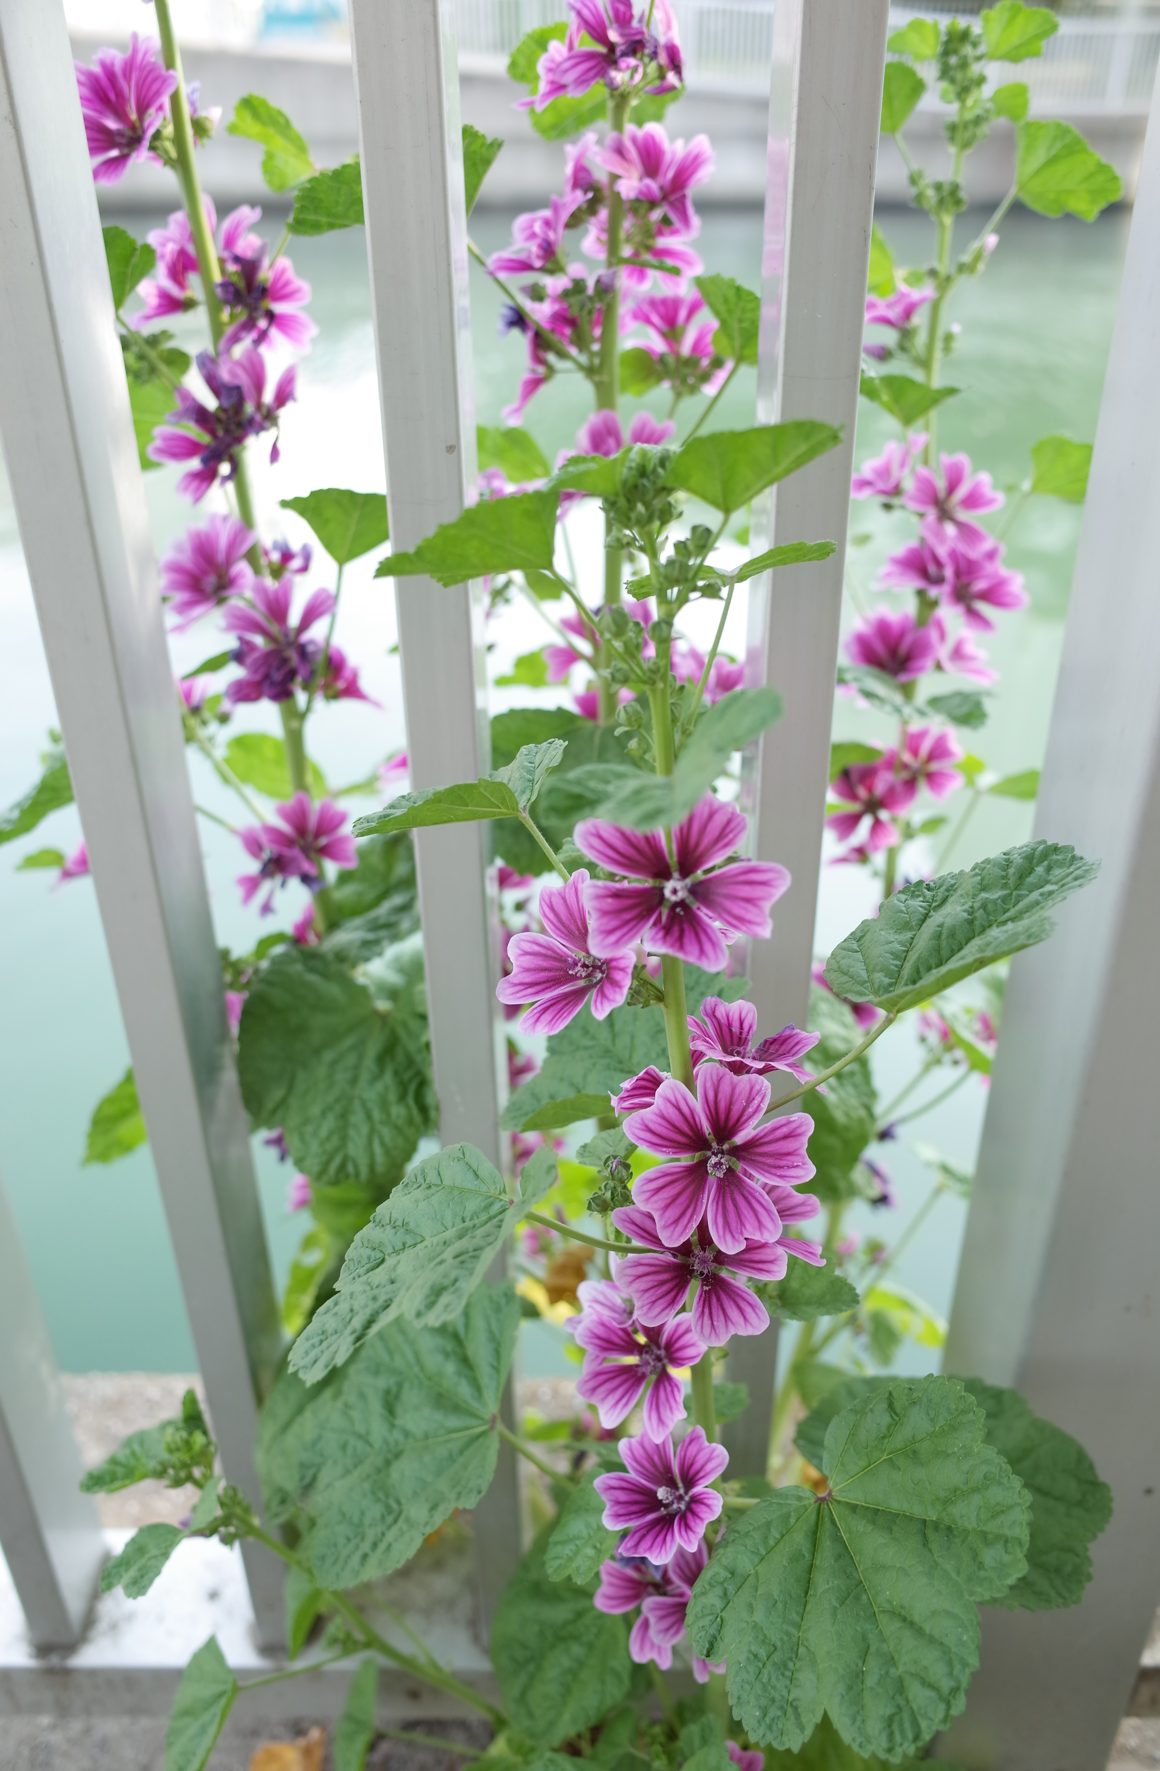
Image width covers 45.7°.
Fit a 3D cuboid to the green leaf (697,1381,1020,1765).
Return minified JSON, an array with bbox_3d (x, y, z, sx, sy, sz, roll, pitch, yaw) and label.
[{"bbox_3d":[0.092,0.226,0.456,0.110,0.026,0.104,2,56,6],"label":"green leaf"}]

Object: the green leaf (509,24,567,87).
[{"bbox_3d":[-0.015,-0.335,0.557,0.031,0.027,0.014,3,29,7],"label":"green leaf"}]

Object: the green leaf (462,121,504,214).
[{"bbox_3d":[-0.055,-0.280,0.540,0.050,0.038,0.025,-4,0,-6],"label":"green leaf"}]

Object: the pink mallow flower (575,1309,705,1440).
[{"bbox_3d":[0.020,0.159,0.450,0.045,0.045,0.022,0,-5,18],"label":"pink mallow flower"}]

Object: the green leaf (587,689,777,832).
[{"bbox_3d":[0.024,-0.029,0.311,0.041,0.030,0.025,-1,29,0],"label":"green leaf"}]

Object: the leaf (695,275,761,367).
[{"bbox_3d":[0.063,-0.228,0.555,0.037,0.038,0.014,2,22,6],"label":"leaf"}]

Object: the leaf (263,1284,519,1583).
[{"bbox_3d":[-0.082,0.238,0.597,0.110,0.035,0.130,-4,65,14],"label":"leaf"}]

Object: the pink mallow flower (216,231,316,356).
[{"bbox_3d":[-0.128,-0.242,0.562,0.043,0.048,0.027,-14,-1,-22],"label":"pink mallow flower"}]

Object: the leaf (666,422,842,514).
[{"bbox_3d":[0.042,-0.100,0.328,0.042,0.024,0.022,-1,29,0],"label":"leaf"}]

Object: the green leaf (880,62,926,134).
[{"bbox_3d":[0.137,-0.344,0.600,0.033,0.033,0.012,5,30,10],"label":"green leaf"}]

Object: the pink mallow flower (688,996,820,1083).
[{"bbox_3d":[0.048,0.045,0.385,0.041,0.024,0.038,1,38,1],"label":"pink mallow flower"}]

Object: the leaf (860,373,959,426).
[{"bbox_3d":[0.139,-0.208,0.585,0.046,0.022,0.034,-1,20,0],"label":"leaf"}]

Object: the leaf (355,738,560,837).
[{"bbox_3d":[-0.036,-0.029,0.410,0.064,0.026,0.045,-13,9,0],"label":"leaf"}]

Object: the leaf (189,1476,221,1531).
[{"bbox_3d":[-0.172,0.283,0.630,0.015,0.010,0.026,-26,73,-37],"label":"leaf"}]

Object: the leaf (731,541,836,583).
[{"bbox_3d":[0.049,-0.079,0.335,0.026,0.010,0.022,-15,29,6],"label":"leaf"}]

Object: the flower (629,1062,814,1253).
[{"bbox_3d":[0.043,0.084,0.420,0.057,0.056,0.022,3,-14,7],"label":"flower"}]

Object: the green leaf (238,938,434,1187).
[{"bbox_3d":[-0.127,0.095,0.735,0.112,0.125,0.040,-5,-11,-8],"label":"green leaf"}]

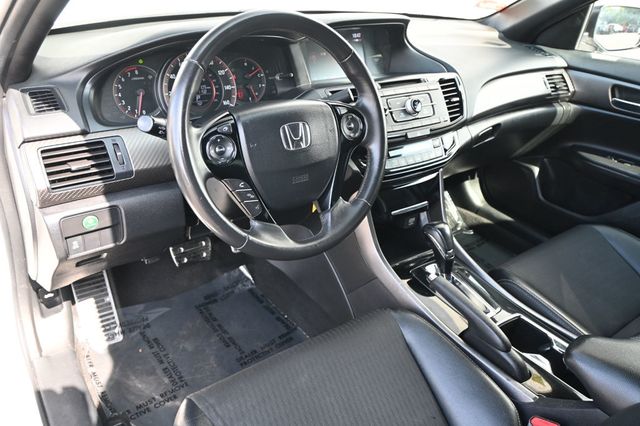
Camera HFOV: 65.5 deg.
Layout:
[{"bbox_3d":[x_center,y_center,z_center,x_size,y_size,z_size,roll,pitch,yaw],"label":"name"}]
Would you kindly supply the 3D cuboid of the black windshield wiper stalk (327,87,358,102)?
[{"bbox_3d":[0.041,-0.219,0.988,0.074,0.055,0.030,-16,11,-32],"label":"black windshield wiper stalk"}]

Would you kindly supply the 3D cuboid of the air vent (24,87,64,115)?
[{"bbox_3d":[-0.426,-0.170,0.768,0.050,0.045,0.020,-16,-12,-32],"label":"air vent"}]

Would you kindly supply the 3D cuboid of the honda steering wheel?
[{"bbox_3d":[-0.059,-0.117,0.792,0.379,0.379,0.100,-16,10,-32],"label":"honda steering wheel"}]

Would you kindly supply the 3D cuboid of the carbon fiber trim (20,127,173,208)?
[{"bbox_3d":[-0.327,-0.077,0.776,0.225,0.105,0.045,-16,1,-32],"label":"carbon fiber trim"}]

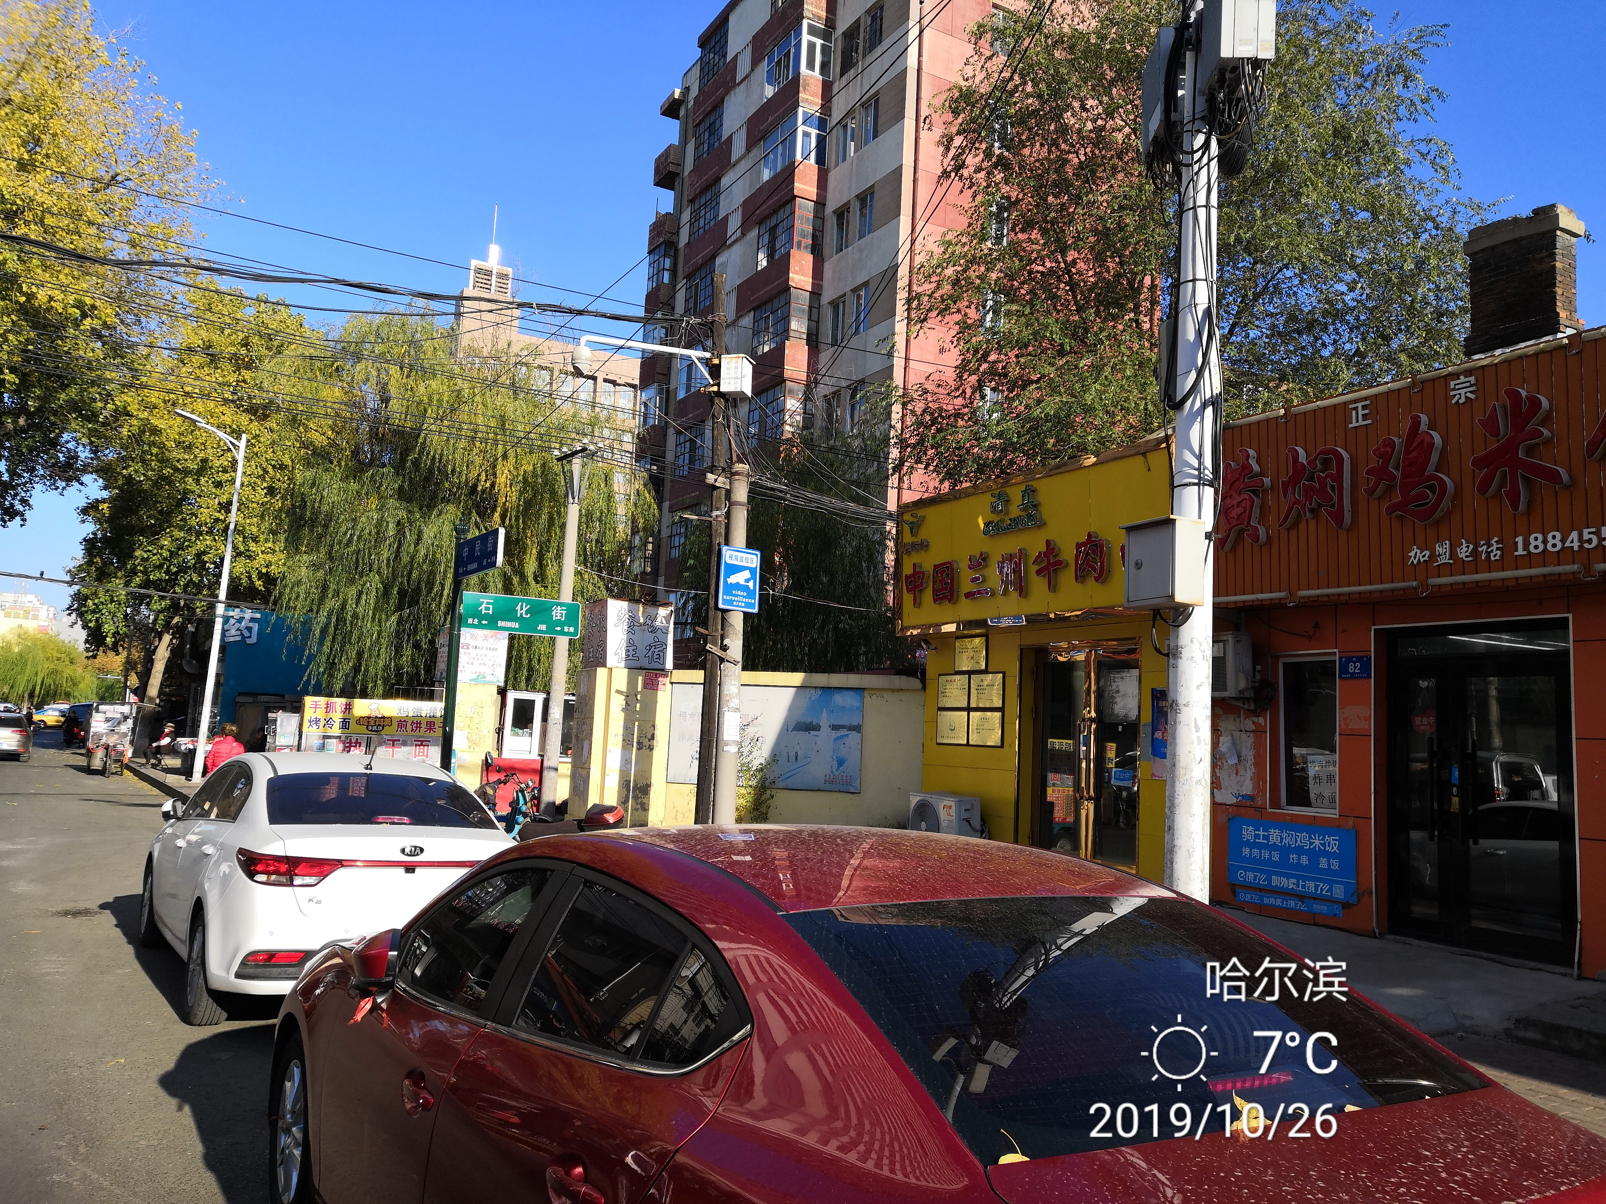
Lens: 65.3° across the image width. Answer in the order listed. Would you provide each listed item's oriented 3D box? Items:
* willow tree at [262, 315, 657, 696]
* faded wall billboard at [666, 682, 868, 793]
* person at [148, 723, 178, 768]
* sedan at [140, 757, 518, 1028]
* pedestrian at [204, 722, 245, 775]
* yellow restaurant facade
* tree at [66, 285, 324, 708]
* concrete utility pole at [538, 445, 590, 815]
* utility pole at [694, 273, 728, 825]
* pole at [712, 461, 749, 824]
[{"bbox_3d":[-7.730,-1.278,28.260,8.600,10.874,8.400,6,-7,-30],"label":"willow tree"},{"bbox_3d":[-0.490,1.810,16.579,2.600,1.340,0.050,3,-6,0],"label":"faded wall billboard"},{"bbox_3d":[-16.093,3.615,31.415,0.800,1.165,0.550,5,-7,-20],"label":"person"},{"bbox_3d":[-3.240,1.727,8.396,1.760,1.460,4.400,7,-7,-32],"label":"sedan"},{"bbox_3d":[-7.767,2.381,16.804,0.550,1.512,0.420,6,-7,-30],"label":"pedestrian"},{"bbox_3d":[2.742,0.811,14.477,0.700,4.596,4.882,6,-7,-29],"label":"yellow restaurant facade"},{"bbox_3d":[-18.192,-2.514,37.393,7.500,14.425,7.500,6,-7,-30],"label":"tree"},{"bbox_3d":[-3.864,0.442,20.350,0.600,6.120,0.600,7,-7,-29],"label":"concrete utility pole"},{"bbox_3d":[-1.089,-0.501,14.934,0.200,7.089,0.200,1,-6,0],"label":"utility pole"},{"bbox_3d":[-0.857,0.676,14.808,0.270,4.745,0.270,3,-6,0],"label":"pole"}]

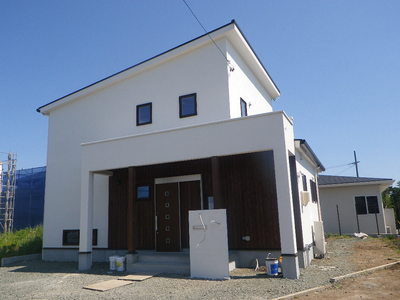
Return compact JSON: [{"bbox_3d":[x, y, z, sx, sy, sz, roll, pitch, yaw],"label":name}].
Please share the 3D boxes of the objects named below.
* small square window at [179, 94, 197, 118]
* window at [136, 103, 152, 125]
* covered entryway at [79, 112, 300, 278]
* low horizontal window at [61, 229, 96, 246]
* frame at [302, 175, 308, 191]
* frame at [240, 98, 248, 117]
[{"bbox_3d":[-0.383,-1.456,10.698,0.635,0.766,0.100,-7,-12,24],"label":"small square window"},{"bbox_3d":[-1.953,-1.242,11.394,0.657,0.771,0.100,-7,-12,24],"label":"window"},{"bbox_3d":[-0.537,1.445,9.509,6.500,3.890,1.440,-7,-12,24],"label":"covered entryway"},{"bbox_3d":[-4.367,3.196,11.765,1.645,0.572,0.100,-7,-12,24],"label":"low horizontal window"},{"bbox_3d":[3.347,1.055,10.338,0.100,0.540,0.820,-7,-12,24],"label":"frame"},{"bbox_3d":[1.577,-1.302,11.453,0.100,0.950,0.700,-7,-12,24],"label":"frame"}]

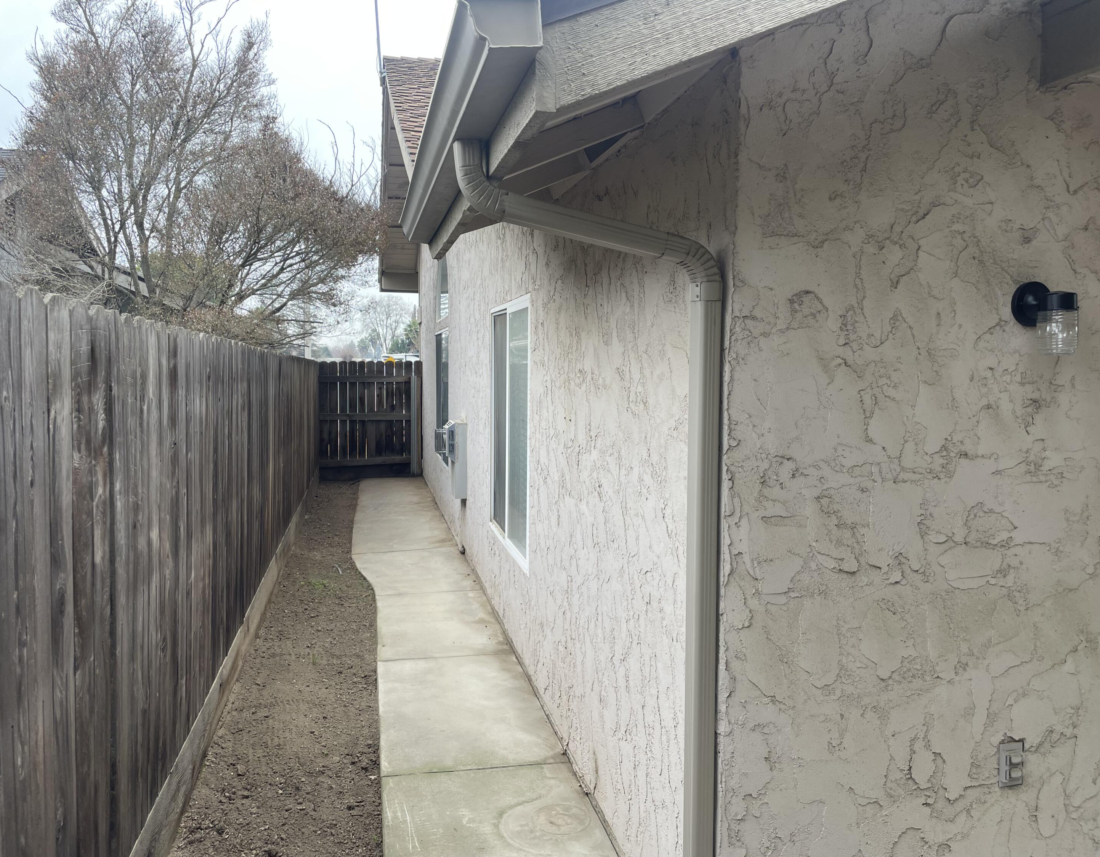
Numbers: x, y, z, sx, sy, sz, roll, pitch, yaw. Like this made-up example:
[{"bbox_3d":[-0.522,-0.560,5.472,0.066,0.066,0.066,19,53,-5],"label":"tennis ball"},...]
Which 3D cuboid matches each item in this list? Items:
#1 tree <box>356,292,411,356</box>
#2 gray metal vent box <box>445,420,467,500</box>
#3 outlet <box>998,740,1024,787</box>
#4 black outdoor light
[{"bbox_3d":[-13.589,-6.978,70.406,4.643,8.311,4.411,-1,4,-12],"label":"tree"},{"bbox_3d":[-0.858,0.276,7.799,0.175,0.690,0.370,-1,4,-12],"label":"gray metal vent box"},{"bbox_3d":[1.215,0.884,2.254,0.070,0.114,0.016,-1,4,-12],"label":"outlet"},{"bbox_3d":[1.238,-0.275,2.122,0.116,0.186,0.127,-1,4,-12],"label":"black outdoor light"}]

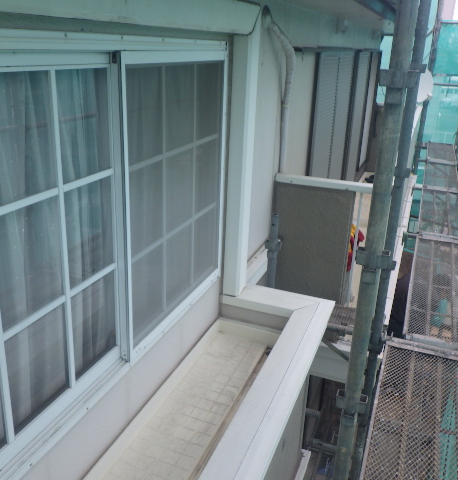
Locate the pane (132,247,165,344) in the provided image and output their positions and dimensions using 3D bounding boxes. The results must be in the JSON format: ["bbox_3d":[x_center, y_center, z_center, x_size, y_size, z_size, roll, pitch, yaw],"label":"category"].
[{"bbox_3d":[-0.308,0.189,1.987,0.012,0.310,0.250,10,22,19],"label":"pane"}]

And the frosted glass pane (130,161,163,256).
[{"bbox_3d":[-0.294,-0.116,1.872,0.012,0.315,0.250,10,22,19],"label":"frosted glass pane"}]

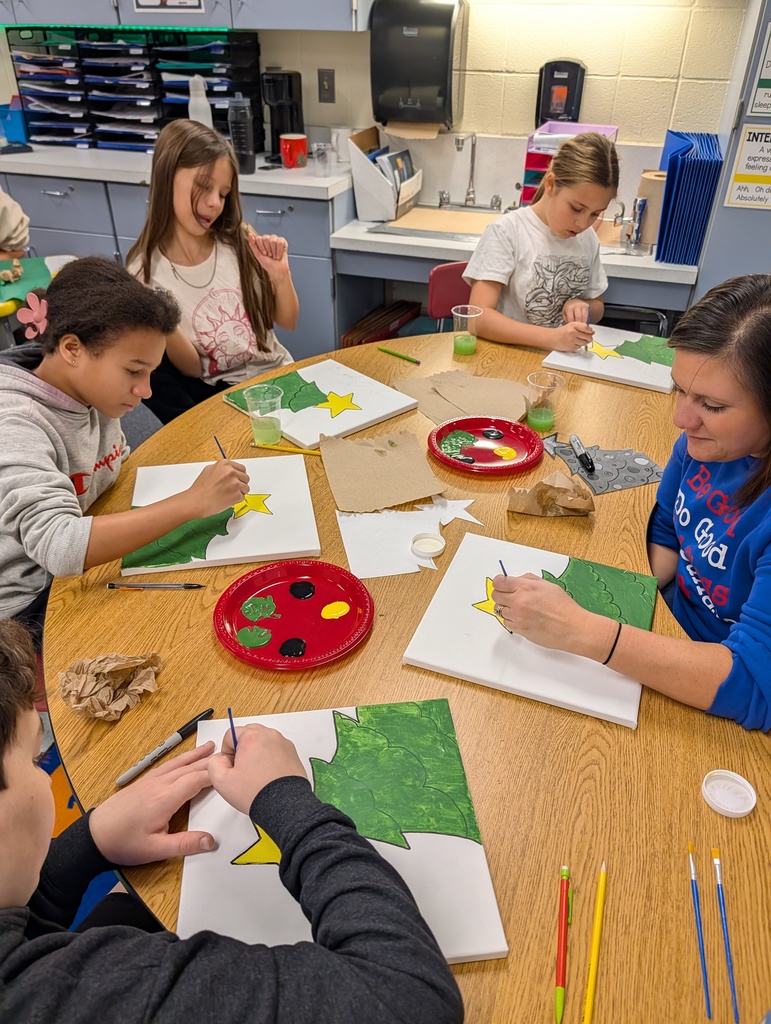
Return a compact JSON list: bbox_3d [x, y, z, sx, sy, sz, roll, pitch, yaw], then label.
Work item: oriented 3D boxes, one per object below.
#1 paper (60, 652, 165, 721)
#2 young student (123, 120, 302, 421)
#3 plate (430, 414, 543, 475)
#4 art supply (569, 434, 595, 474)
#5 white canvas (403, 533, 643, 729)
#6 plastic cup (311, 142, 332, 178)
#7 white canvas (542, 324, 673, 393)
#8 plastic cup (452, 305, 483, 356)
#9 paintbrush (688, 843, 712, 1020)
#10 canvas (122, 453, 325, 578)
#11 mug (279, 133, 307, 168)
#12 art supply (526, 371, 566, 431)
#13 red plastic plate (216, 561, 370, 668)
[{"bbox_3d":[-0.348,0.221,0.901,0.130,0.045,0.090,-5,36,-8],"label":"paper"},{"bbox_3d":[-0.399,-0.283,1.795,0.440,1.230,0.560,-7,36,-10],"label":"young student"},{"bbox_3d":[0.200,-0.131,1.432,0.230,0.021,0.230,0,35,0],"label":"plate"},{"bbox_3d":[0.393,-0.117,1.416,0.019,0.019,0.138,-2,35,-3],"label":"art supply"},{"bbox_3d":[0.224,0.152,1.035,0.305,0.016,0.305,13,37,17],"label":"white canvas"},{"bbox_3d":[-0.231,-1.273,2.570,0.078,0.103,0.078,0,35,0],"label":"plastic cup"},{"bbox_3d":[0.602,-0.403,1.825,0.305,0.016,0.305,18,39,23],"label":"white canvas"},{"bbox_3d":[0.208,-0.464,1.829,0.080,0.104,0.080,0,35,0],"label":"plastic cup"},{"bbox_3d":[0.305,0.399,0.692,0.006,0.006,0.167,8,36,11],"label":"paintbrush"},{"bbox_3d":[-0.285,-0.007,1.250,0.305,0.016,0.305,-6,36,-9],"label":"canvas"},{"bbox_3d":[-0.351,-1.376,2.712,0.101,0.105,0.133,8,36,11],"label":"mug"},{"bbox_3d":[0.335,-0.232,1.505,0.079,0.103,0.079,0,35,0],"label":"art supply"},{"bbox_3d":[-0.130,0.150,1.028,0.228,0.021,0.228,0,35,0],"label":"red plastic plate"}]

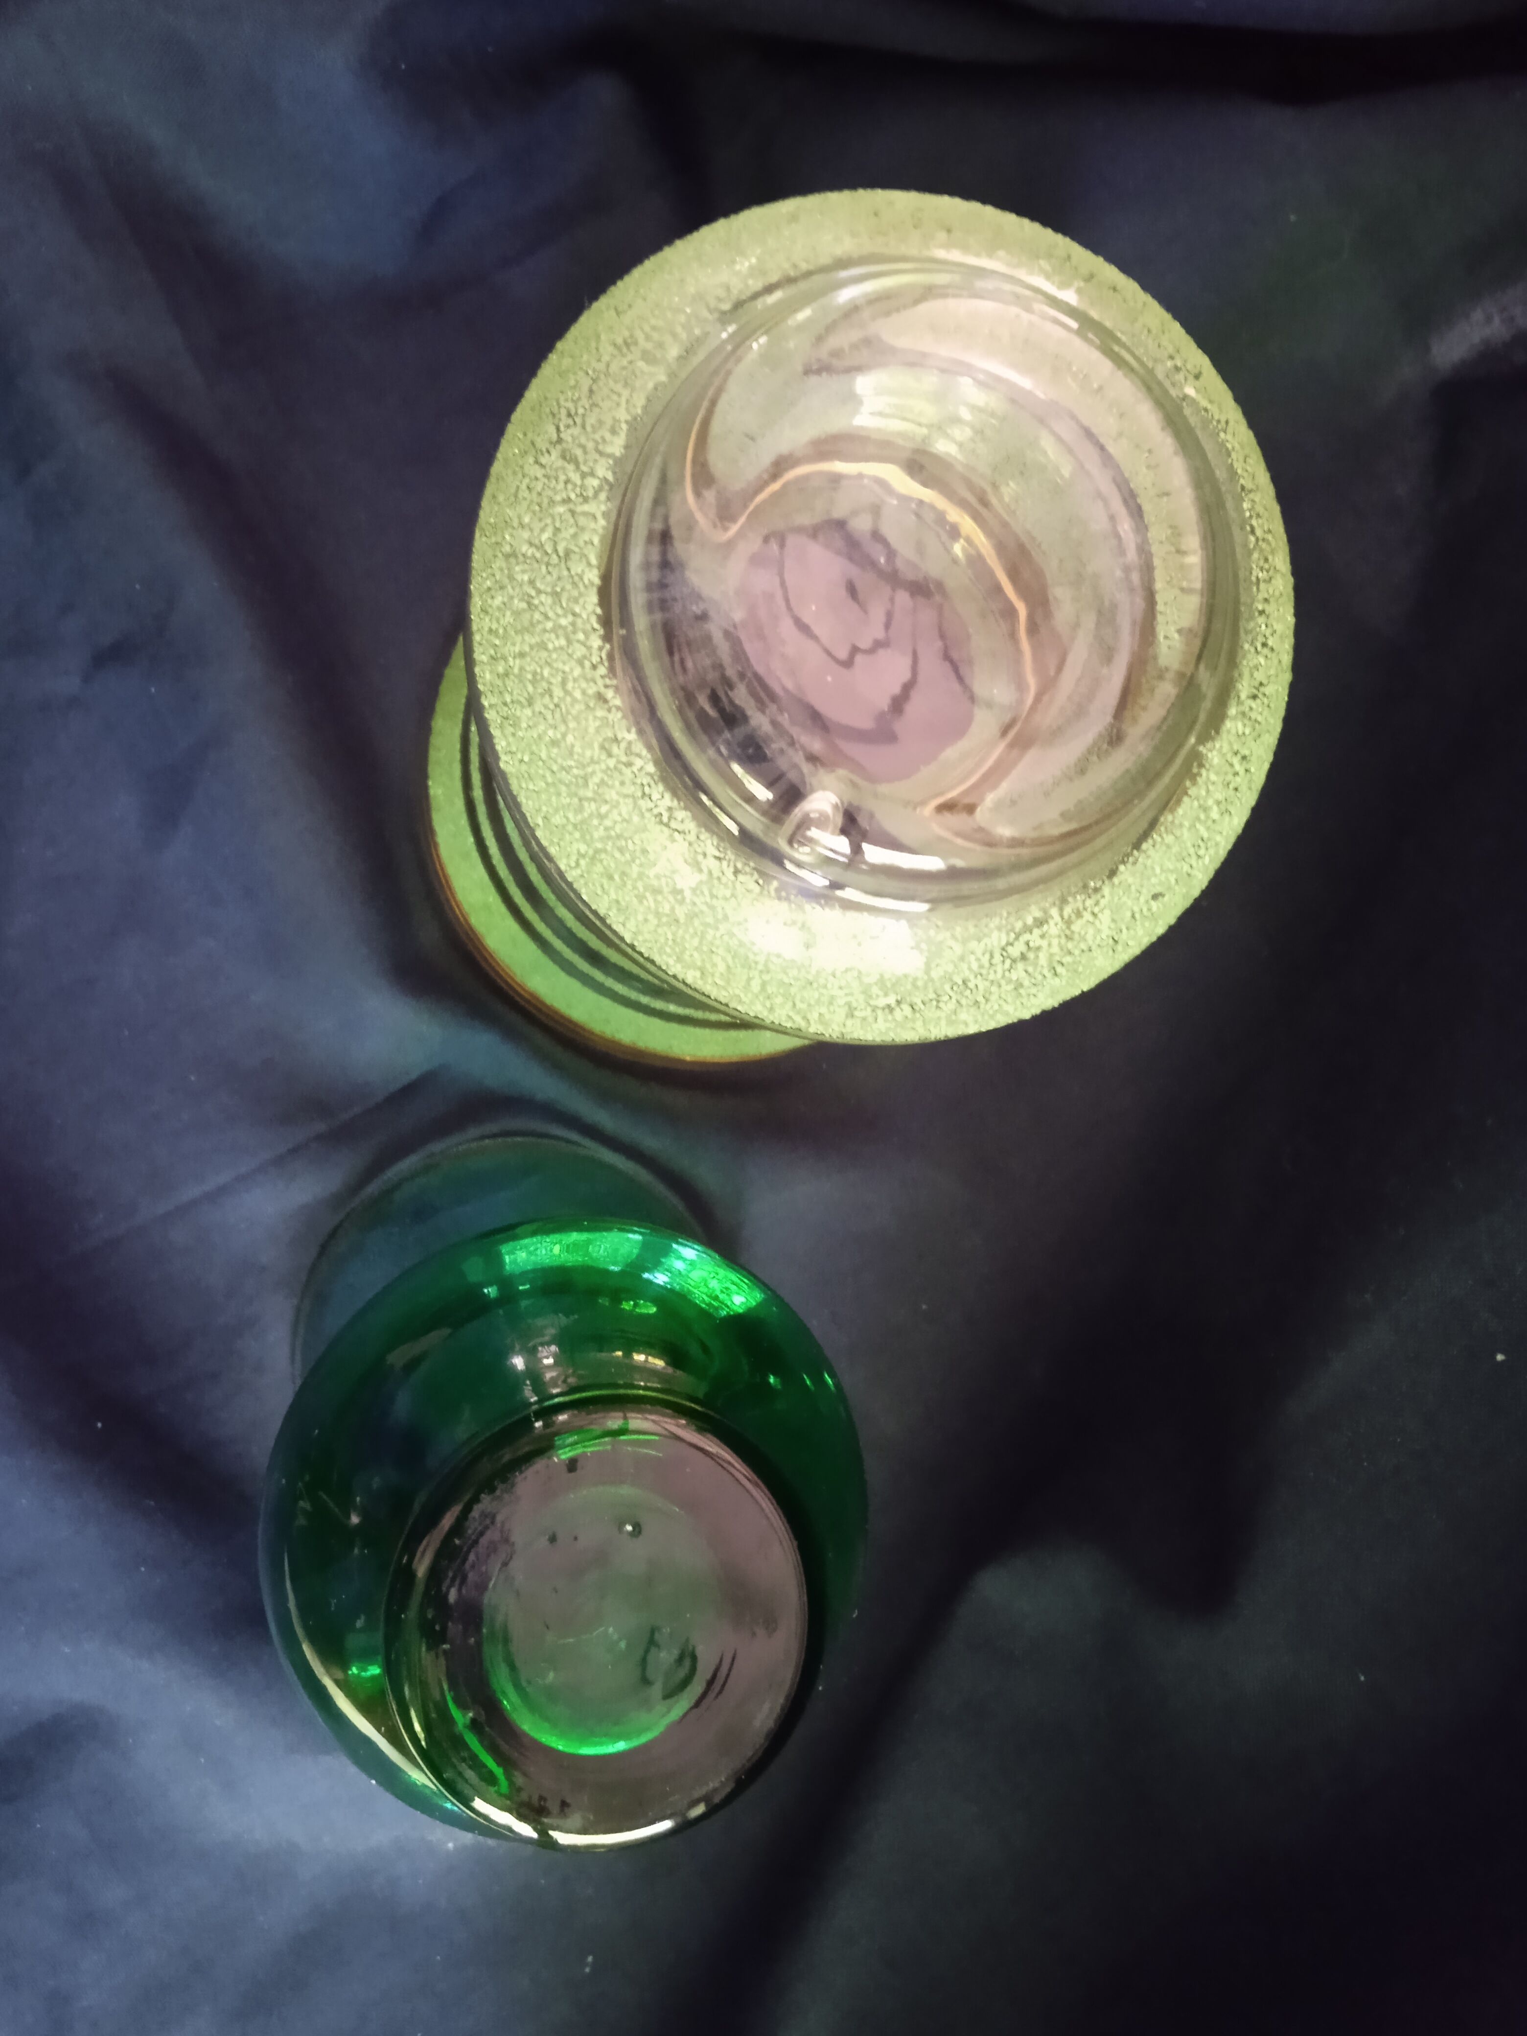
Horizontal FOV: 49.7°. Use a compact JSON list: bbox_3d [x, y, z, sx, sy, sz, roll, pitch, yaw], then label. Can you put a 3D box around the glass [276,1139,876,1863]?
[{"bbox_3d":[-0.033,0.065,0.246,0.083,0.135,0.083,0,90,-12],"label":"glass"}]

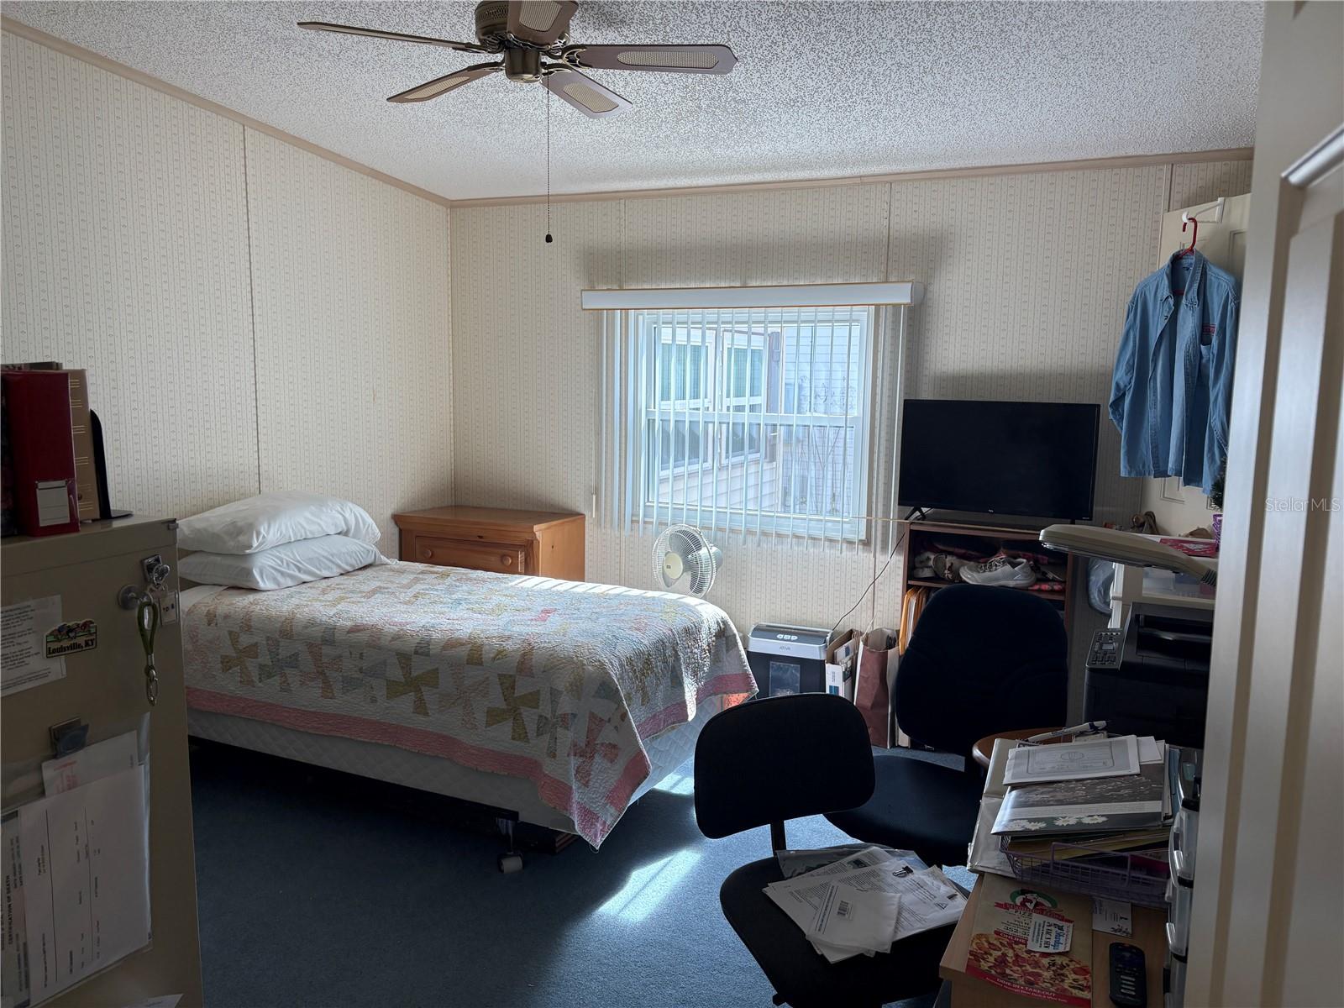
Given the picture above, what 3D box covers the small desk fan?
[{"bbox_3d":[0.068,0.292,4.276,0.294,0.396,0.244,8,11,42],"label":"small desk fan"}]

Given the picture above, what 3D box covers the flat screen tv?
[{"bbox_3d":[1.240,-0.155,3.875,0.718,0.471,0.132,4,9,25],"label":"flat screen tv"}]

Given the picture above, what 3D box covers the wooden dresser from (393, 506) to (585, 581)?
[{"bbox_3d":[-0.870,0.437,4.837,0.751,0.779,0.426,5,9,27],"label":"wooden dresser"}]

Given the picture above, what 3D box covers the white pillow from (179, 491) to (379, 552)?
[{"bbox_3d":[-1.478,0.065,3.888,0.426,0.178,0.690,4,9,25],"label":"white pillow"}]

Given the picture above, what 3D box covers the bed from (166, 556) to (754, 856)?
[{"bbox_3d":[-0.822,0.665,3.620,1.903,0.665,1.066,4,9,25],"label":"bed"}]

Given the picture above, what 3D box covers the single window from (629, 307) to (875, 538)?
[{"bbox_3d":[0.330,-0.367,4.472,1.127,1.005,0.081,4,9,25],"label":"single window"}]

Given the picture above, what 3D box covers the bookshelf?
[{"bbox_3d":[1.241,0.524,3.987,0.620,0.901,0.274,4,9,25],"label":"bookshelf"}]

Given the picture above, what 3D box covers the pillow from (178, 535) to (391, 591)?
[{"bbox_3d":[-1.474,0.208,3.933,0.416,0.168,0.700,4,9,25],"label":"pillow"}]

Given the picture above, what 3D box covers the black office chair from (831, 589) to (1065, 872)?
[{"bbox_3d":[0.688,0.708,2.436,0.579,0.949,0.670,6,9,31],"label":"black office chair"}]

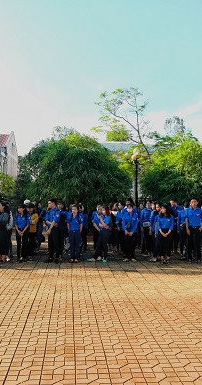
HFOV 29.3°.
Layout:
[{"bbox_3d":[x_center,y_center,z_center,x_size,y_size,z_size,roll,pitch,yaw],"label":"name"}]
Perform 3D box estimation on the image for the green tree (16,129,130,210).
[{"bbox_3d":[-1.335,-0.458,18.721,5.100,5.129,4.800,1,-2,-4],"label":"green tree"}]

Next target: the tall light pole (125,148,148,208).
[{"bbox_3d":[1.524,0.089,16.738,1.050,4.011,1.050,1,-2,-4],"label":"tall light pole"}]

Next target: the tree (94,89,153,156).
[{"bbox_3d":[1.399,-2.211,24.092,3.607,8.904,3.600,0,-2,0],"label":"tree"}]

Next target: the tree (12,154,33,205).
[{"bbox_3d":[-4.223,0.044,20.511,1.381,4.145,1.600,0,-2,0],"label":"tree"}]

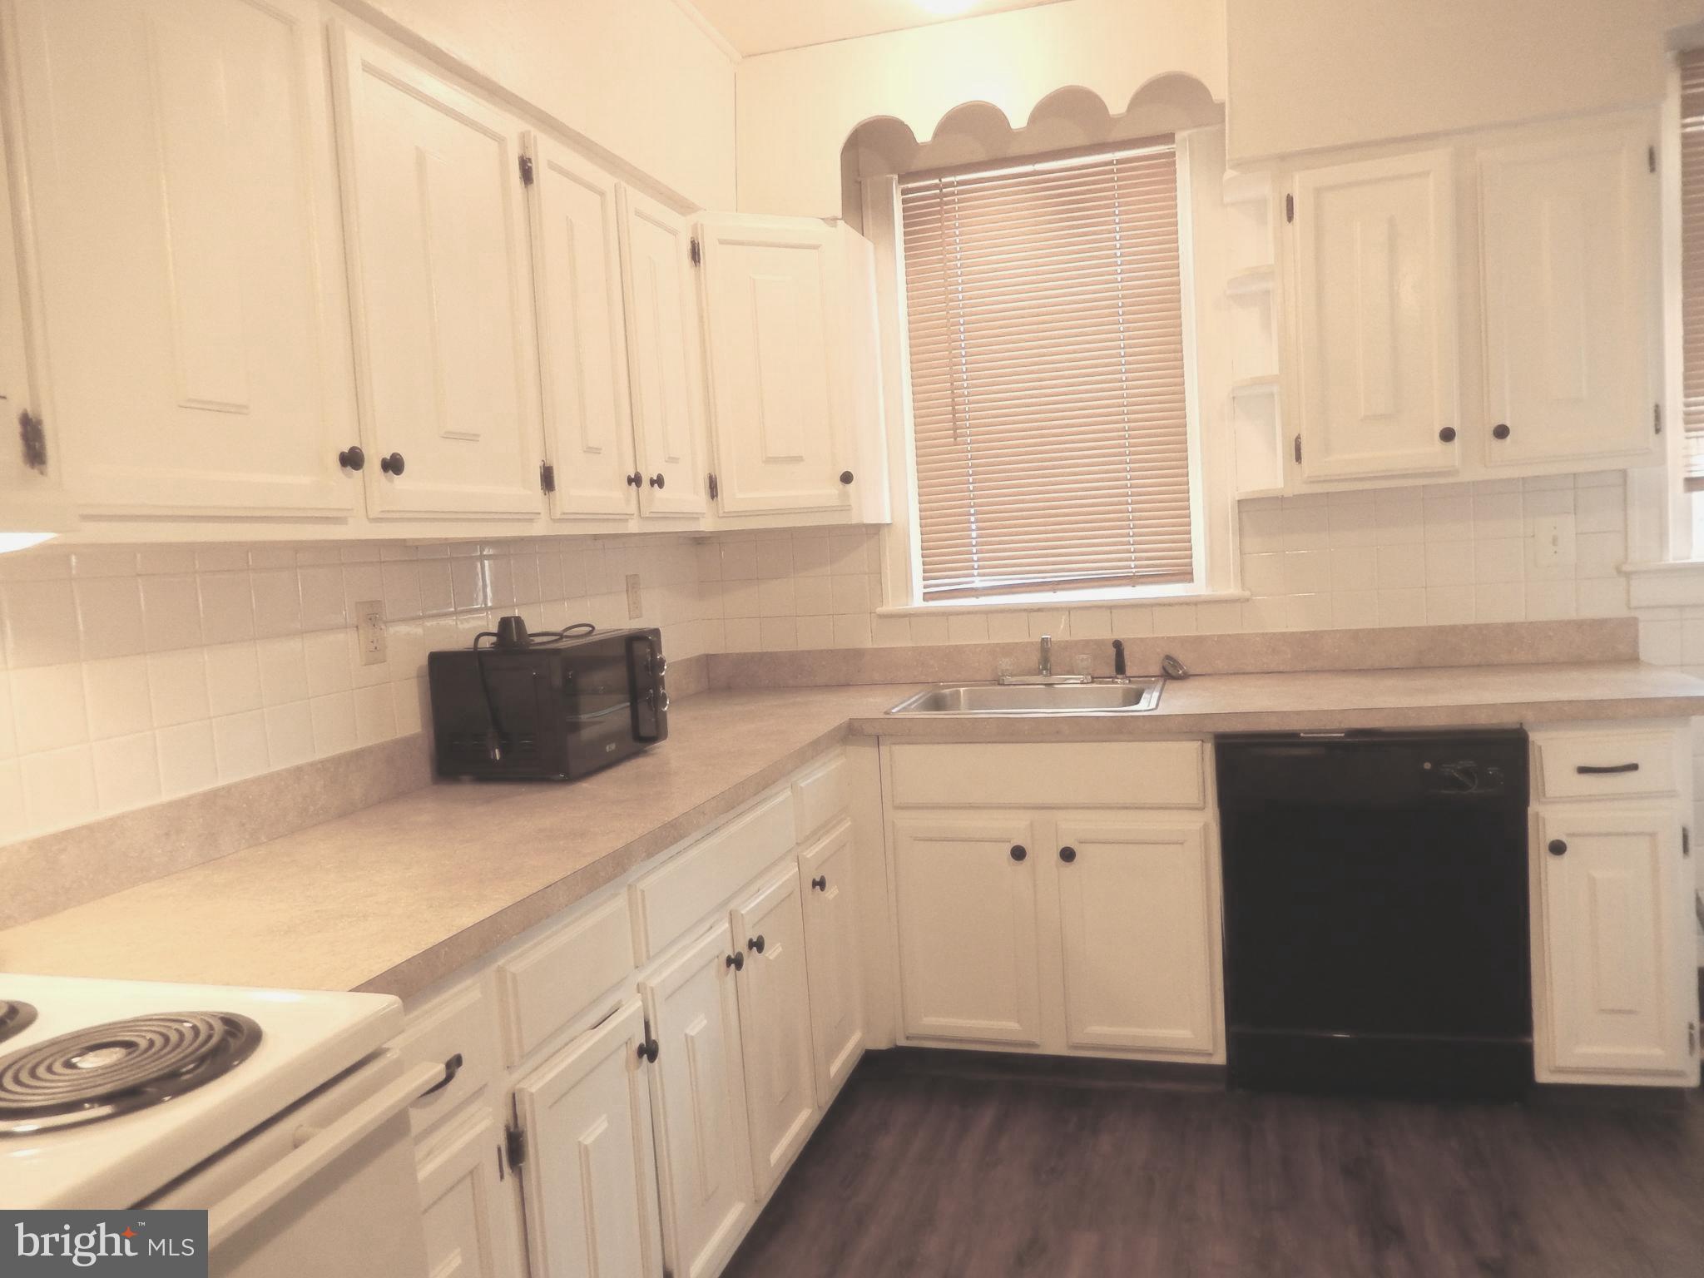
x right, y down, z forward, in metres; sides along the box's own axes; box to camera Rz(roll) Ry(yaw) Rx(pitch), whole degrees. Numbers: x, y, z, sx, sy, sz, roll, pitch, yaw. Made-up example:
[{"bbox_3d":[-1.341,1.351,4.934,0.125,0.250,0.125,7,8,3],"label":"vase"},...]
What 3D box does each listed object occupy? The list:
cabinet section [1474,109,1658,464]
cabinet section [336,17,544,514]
[{"bbox_3d":[1.591,-0.750,2.820,0.328,0.694,0.310,-2,4,16],"label":"cabinet section"},{"bbox_3d":[-0.807,-0.549,2.072,0.310,0.711,0.493,-2,4,16],"label":"cabinet section"}]

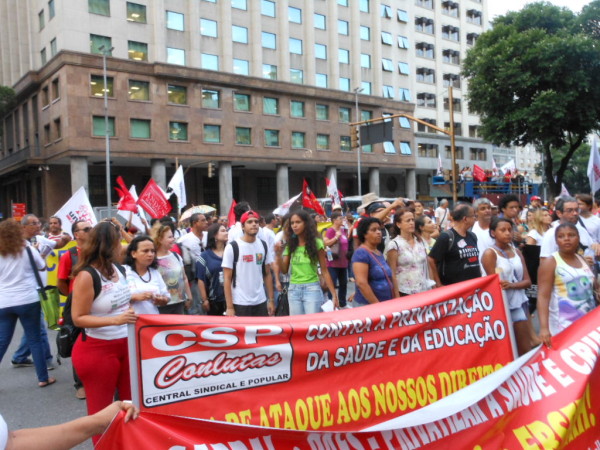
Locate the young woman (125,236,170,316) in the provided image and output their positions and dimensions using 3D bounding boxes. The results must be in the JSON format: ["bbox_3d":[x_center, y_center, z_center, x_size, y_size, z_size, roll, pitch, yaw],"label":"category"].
[{"bbox_3d":[-1.075,0.819,4.169,0.500,1.520,0.360,-2,2,-27],"label":"young woman"}]

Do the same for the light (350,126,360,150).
[{"bbox_3d":[2.707,-4.283,28.000,0.380,1.050,0.350,-3,2,-38],"label":"light"}]

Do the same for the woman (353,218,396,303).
[{"bbox_3d":[0.732,0.765,5.543,0.470,1.610,0.330,-3,4,-45],"label":"woman"}]

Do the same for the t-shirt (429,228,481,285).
[{"bbox_3d":[1.468,0.354,5.400,0.520,0.700,0.330,-3,2,-38],"label":"t-shirt"}]

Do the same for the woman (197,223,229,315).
[{"bbox_3d":[-0.874,0.752,6.016,0.320,1.557,0.470,-1,2,41],"label":"woman"}]

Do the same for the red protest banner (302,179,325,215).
[{"bbox_3d":[0.283,-0.597,11.985,0.500,0.760,0.220,0,3,0],"label":"red protest banner"}]

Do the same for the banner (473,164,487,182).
[{"bbox_3d":[13.180,-3.781,42.000,1.100,0.850,0.150,23,0,-3],"label":"banner"}]

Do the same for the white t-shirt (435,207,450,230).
[{"bbox_3d":[4.063,-0.193,16.310,0.480,0.680,0.290,-2,4,-40],"label":"white t-shirt"}]

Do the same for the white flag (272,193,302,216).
[{"bbox_3d":[-0.271,-0.412,11.493,0.580,0.480,0.220,0,3,0],"label":"white flag"}]

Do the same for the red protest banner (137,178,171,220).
[{"bbox_3d":[-2.925,-0.543,11.500,0.720,0.580,0.120,30,0,-2],"label":"red protest banner"}]

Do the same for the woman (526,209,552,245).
[{"bbox_3d":[3.139,0.592,7.414,0.340,1.610,0.460,-1,2,30],"label":"woman"}]

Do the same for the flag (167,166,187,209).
[{"bbox_3d":[-3.131,-0.951,14.500,0.520,1.150,0.400,-2,1,-18],"label":"flag"}]

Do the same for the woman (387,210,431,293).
[{"bbox_3d":[1.058,0.662,5.517,0.460,1.642,0.330,-2,1,-23],"label":"woman"}]

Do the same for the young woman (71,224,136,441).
[{"bbox_3d":[-1.184,0.785,3.517,0.420,1.614,0.470,-1,1,31],"label":"young woman"}]

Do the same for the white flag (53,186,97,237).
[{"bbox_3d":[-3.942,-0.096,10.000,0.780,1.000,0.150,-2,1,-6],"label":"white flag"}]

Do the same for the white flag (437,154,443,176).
[{"bbox_3d":[9.024,-3.849,37.000,0.420,1.400,0.350,-2,1,-18],"label":"white flag"}]

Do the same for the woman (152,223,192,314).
[{"bbox_3d":[-1.248,0.770,5.643,0.460,1.580,0.320,-1,3,-28],"label":"woman"}]

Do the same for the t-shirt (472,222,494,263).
[{"bbox_3d":[2.104,0.297,6.522,0.520,0.680,0.290,0,3,-5],"label":"t-shirt"}]

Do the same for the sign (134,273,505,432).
[{"bbox_3d":[0.279,0.861,3.876,2.650,0.820,0.200,-4,-4,-20],"label":"sign"}]

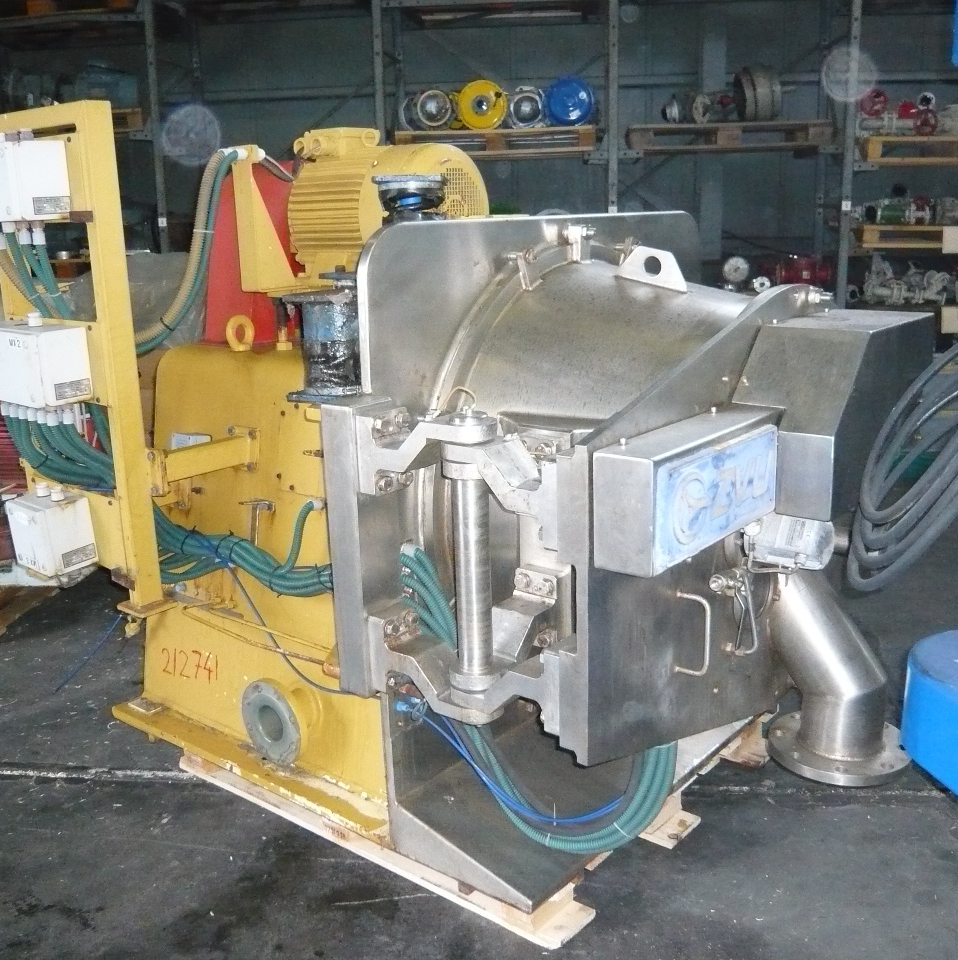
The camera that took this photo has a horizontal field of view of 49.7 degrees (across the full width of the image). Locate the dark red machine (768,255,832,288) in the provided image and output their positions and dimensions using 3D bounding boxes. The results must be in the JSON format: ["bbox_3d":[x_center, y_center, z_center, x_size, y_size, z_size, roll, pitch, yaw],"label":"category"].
[{"bbox_3d":[2.015,-1.308,6.510,0.370,0.215,0.210,-1,14,3],"label":"dark red machine"}]

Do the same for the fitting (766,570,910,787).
[{"bbox_3d":[0.856,0.389,2.414,0.335,0.530,0.332,10,18,38],"label":"fitting"}]

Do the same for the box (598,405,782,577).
[{"bbox_3d":[0.399,0.009,1.912,0.118,0.200,0.500,10,18,38],"label":"box"}]

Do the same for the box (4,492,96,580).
[{"bbox_3d":[-0.923,0.113,2.244,0.152,0.142,0.104,10,18,38],"label":"box"}]

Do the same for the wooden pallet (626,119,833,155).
[{"bbox_3d":[1.549,-2.136,6.535,1.200,0.144,0.800,1,14,8],"label":"wooden pallet"}]

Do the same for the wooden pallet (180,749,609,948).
[{"bbox_3d":[-0.003,0.669,2.767,1.200,0.144,1.020,10,18,38],"label":"wooden pallet"}]

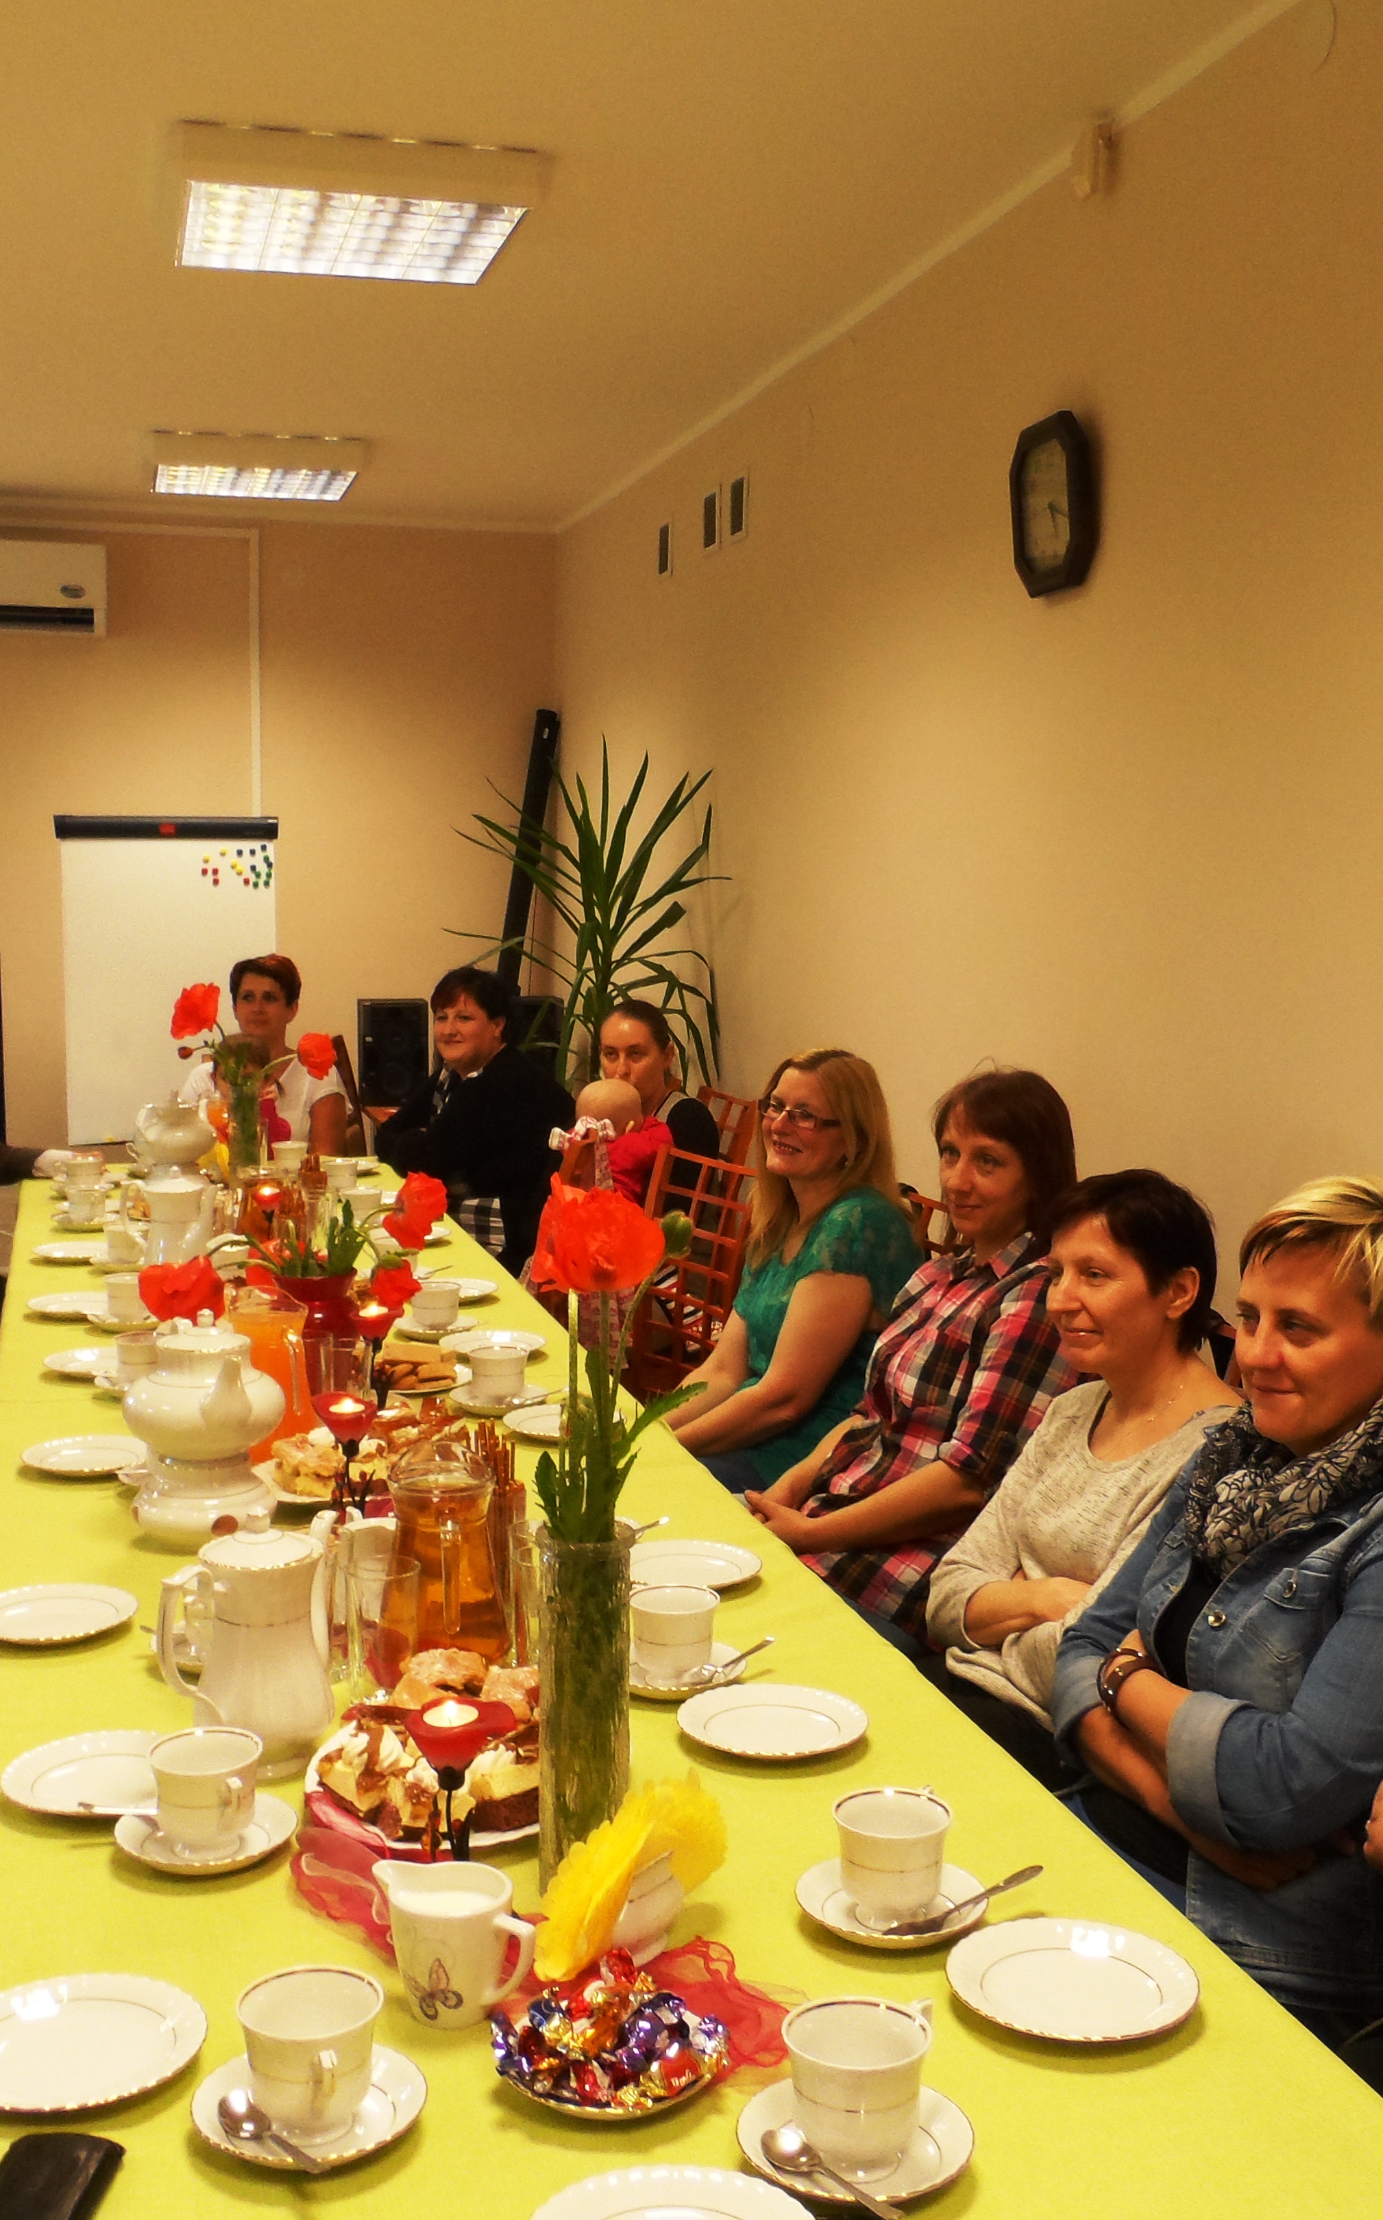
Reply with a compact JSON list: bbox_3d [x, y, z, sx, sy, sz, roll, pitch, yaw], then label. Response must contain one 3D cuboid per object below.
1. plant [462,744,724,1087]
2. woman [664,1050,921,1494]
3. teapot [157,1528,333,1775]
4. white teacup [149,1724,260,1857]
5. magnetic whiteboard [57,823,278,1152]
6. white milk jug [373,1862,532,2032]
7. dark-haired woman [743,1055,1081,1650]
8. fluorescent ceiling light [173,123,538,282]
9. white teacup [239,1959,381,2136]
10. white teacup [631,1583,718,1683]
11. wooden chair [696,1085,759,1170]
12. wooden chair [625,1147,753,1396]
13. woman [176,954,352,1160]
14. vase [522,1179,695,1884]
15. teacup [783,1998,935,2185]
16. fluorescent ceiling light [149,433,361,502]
[{"bbox_3d":[-0.268,-0.105,5.801,0.760,1.850,0.760,-2,7,-17],"label":"plant"},{"bbox_3d":[0.045,0.532,3.100,0.740,1.231,0.480,-4,8,-29],"label":"woman"},{"bbox_3d":[-0.367,0.449,1.747,0.178,0.222,0.120,-7,10,-45],"label":"teapot"},{"bbox_3d":[-0.358,0.512,1.526,0.085,0.070,0.100,-3,7,-24],"label":"white teacup"},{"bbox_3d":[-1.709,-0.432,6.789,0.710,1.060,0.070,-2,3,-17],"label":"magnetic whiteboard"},{"bbox_3d":[-0.158,0.559,1.372,0.122,0.091,0.080,3,7,23],"label":"white milk jug"},{"bbox_3d":[0.205,0.562,2.729,0.710,1.240,0.500,-3,7,-24],"label":"dark-haired woman"},{"bbox_3d":[-0.670,-1.734,3.980,0.645,0.085,0.620,-2,6,-17],"label":"fluorescent ceiling light"},{"bbox_3d":[-0.224,0.574,1.226,0.086,0.077,0.105,-3,7,-22],"label":"white teacup"},{"bbox_3d":[-0.020,0.491,1.915,0.084,0.075,0.103,-7,10,-45],"label":"white teacup"},{"bbox_3d":[-0.112,0.445,5.142,0.500,0.960,0.410,-3,7,-24],"label":"wooden chair"},{"bbox_3d":[-0.186,0.572,3.961,0.500,0.960,0.410,-3,7,-24],"label":"wooden chair"},{"bbox_3d":[-1.124,0.232,5.536,0.480,1.290,0.720,-1,6,-14],"label":"woman"},{"bbox_3d":[-0.068,0.318,1.525,0.135,0.535,0.125,-2,7,-17],"label":"vase"},{"bbox_3d":[0.103,0.576,1.205,0.084,0.076,0.103,6,9,43],"label":"teacup"},{"bbox_3d":[-1.381,-2.012,6.463,0.630,0.088,0.630,-2,7,-17],"label":"fluorescent ceiling light"}]

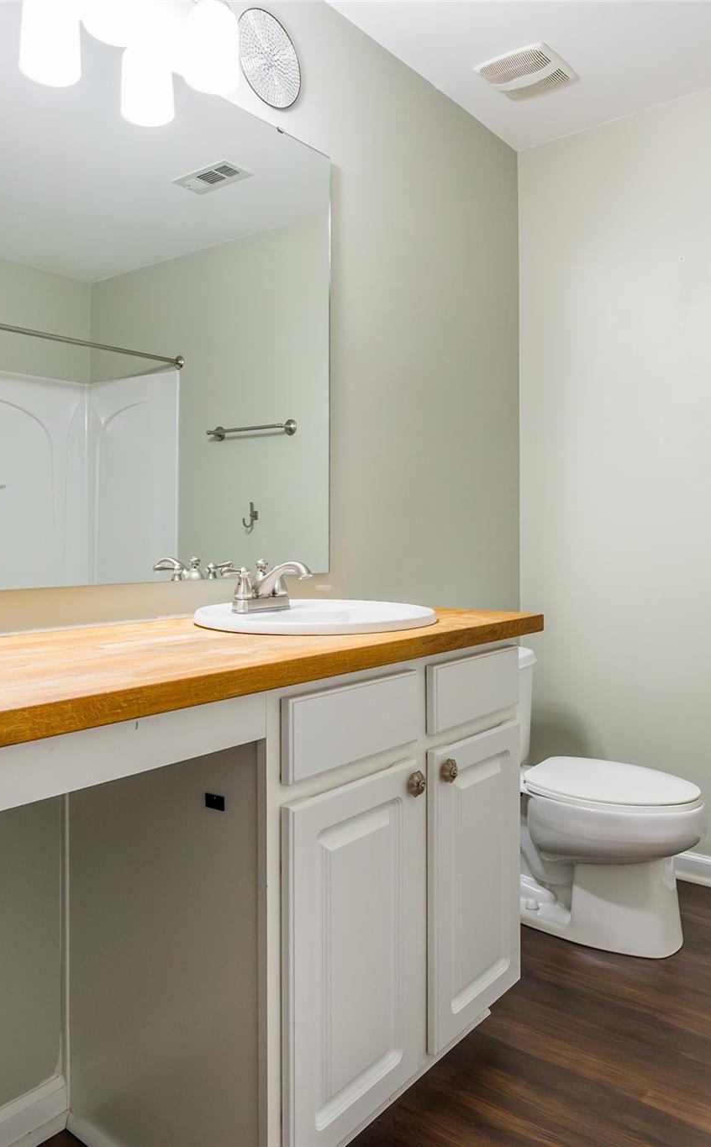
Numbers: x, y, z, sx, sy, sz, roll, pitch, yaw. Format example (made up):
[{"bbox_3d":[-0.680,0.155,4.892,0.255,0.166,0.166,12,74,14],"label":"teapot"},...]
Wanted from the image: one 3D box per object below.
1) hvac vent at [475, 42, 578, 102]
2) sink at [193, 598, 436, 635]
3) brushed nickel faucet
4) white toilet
[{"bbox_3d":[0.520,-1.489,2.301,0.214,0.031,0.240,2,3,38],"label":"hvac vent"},{"bbox_3d":[-0.064,0.163,1.582,0.484,0.173,0.500,2,3,38],"label":"sink"},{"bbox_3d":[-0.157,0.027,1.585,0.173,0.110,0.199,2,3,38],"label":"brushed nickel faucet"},{"bbox_3d":[0.621,0.619,2.242,0.770,0.745,0.449,2,3,38],"label":"white toilet"}]

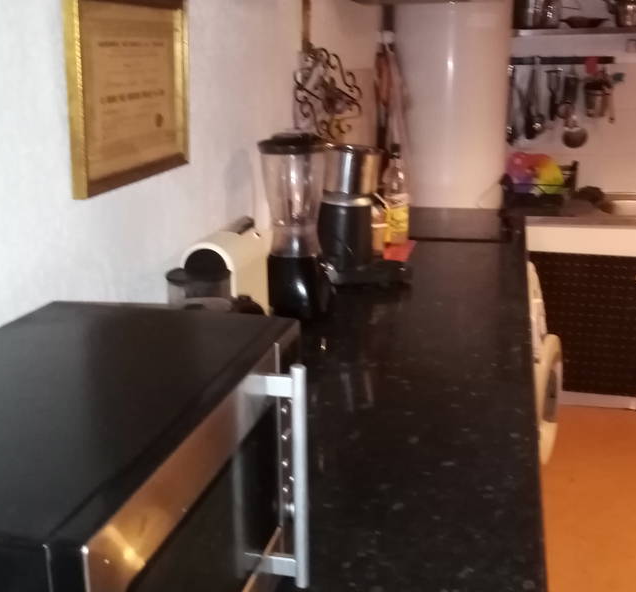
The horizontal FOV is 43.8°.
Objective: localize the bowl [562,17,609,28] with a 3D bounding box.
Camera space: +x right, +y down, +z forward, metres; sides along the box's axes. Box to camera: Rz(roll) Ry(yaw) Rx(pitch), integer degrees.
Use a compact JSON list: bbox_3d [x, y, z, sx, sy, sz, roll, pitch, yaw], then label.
[{"bbox_3d":[1.094,-1.119,3.237,0.190,0.050,0.190,3,16,13],"label":"bowl"}]

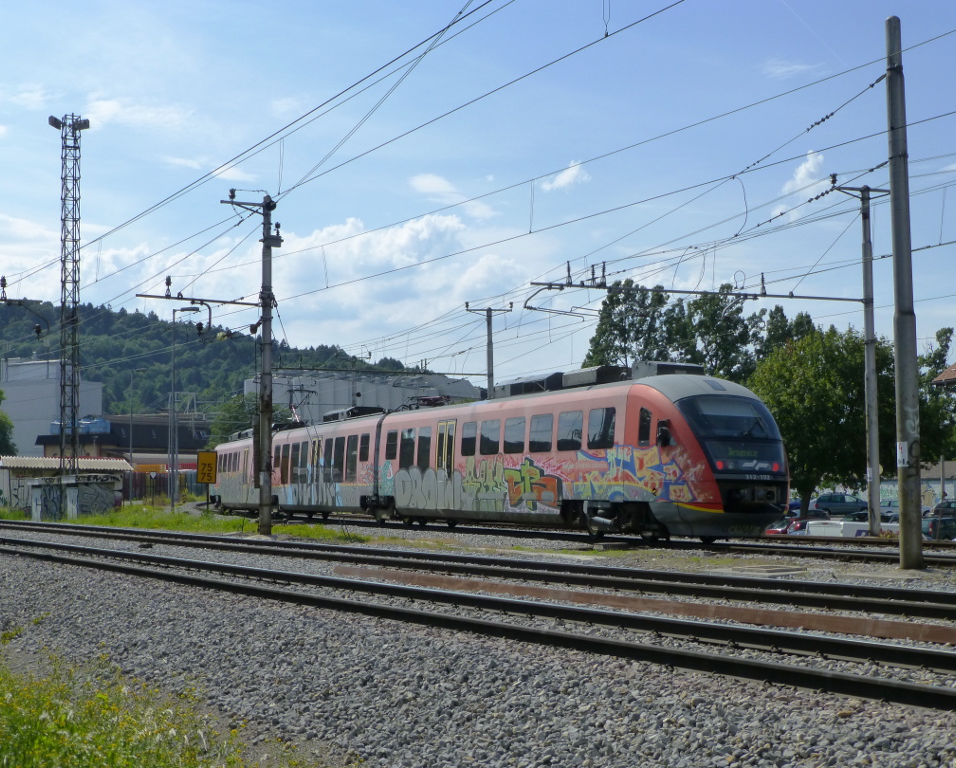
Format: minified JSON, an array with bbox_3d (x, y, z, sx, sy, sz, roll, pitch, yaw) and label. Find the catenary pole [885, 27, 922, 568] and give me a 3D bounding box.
[{"bbox_3d":[6.648,-1.469,23.577,0.350,8.670,0.350,1,-4,-23],"label":"catenary pole"}]

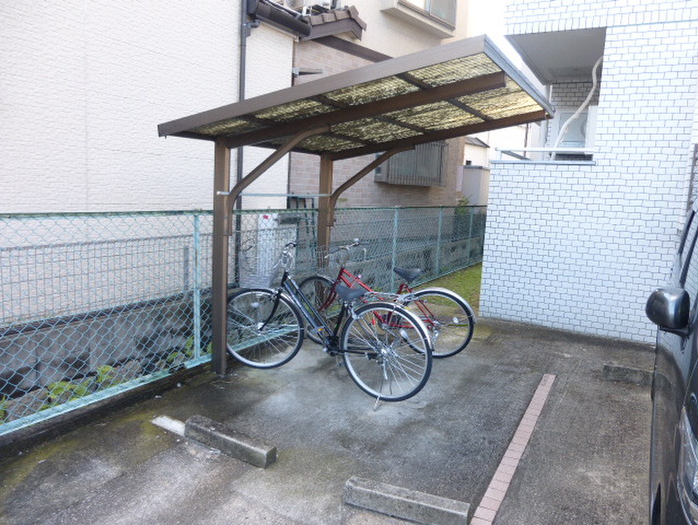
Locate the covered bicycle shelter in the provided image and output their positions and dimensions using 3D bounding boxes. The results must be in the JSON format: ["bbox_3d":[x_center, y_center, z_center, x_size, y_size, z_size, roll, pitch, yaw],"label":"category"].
[{"bbox_3d":[0.174,-0.209,4.062,2.259,2.230,2.263,7,9,29],"label":"covered bicycle shelter"}]

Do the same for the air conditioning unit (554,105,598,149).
[{"bbox_3d":[3.254,-1.865,7.159,0.740,0.610,0.300,7,9,29],"label":"air conditioning unit"}]

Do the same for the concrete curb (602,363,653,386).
[{"bbox_3d":[2.423,0.936,4.163,0.600,0.123,0.120,5,8,16],"label":"concrete curb"}]

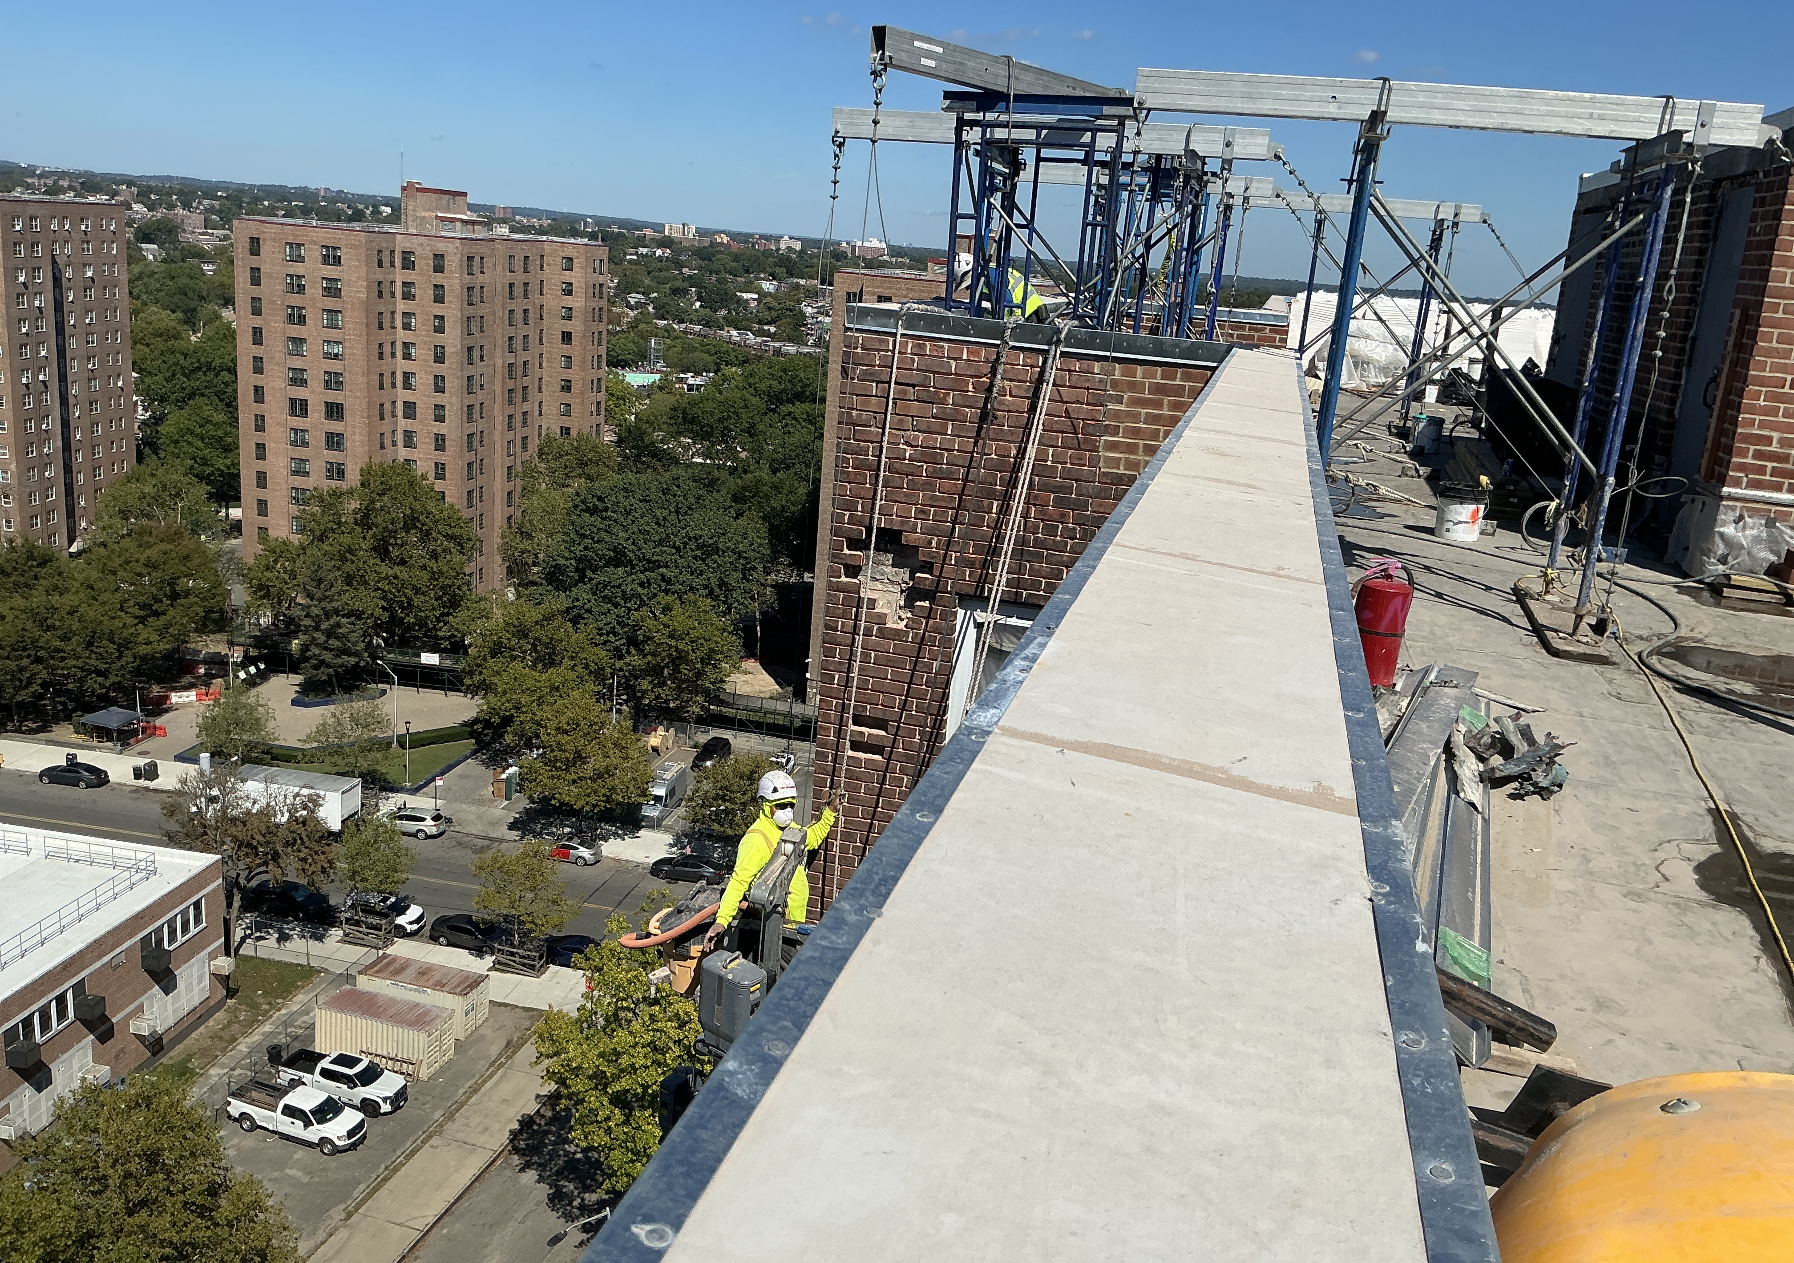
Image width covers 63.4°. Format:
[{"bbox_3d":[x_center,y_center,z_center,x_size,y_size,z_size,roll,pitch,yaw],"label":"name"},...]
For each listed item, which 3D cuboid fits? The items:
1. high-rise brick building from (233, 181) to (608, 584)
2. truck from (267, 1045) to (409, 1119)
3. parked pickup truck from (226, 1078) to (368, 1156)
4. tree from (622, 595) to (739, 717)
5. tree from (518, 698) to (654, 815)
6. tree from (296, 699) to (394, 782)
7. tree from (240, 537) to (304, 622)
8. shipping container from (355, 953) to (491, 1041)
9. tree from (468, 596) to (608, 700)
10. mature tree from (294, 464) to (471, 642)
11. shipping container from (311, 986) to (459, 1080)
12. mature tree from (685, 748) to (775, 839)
[{"bbox_3d":[-46.870,-23.440,149.034,21.000,42.600,47.000,7,15,8],"label":"high-rise brick building"},{"bbox_3d":[-25.710,21.018,67.654,5.900,1.960,2.030,9,15,15],"label":"truck"},{"bbox_3d":[-26.741,21.654,64.949,6.250,1.940,2.020,9,15,16],"label":"parked pickup truck"},{"bbox_3d":[-18.223,2.585,120.735,9.800,11.400,9.500,3,15,-9],"label":"tree"},{"bbox_3d":[-20.819,9.469,96.895,8.900,10.100,8.900,5,15,0],"label":"tree"},{"bbox_3d":[-37.493,8.435,99.908,6.200,7.700,6.200,5,15,0],"label":"tree"},{"bbox_3d":[-55.767,-2.864,129.331,7.200,11.300,7.000,-1,16,-23],"label":"tree"},{"bbox_3d":[-24.553,18.956,75.326,6.060,2.590,2.440,8,15,13],"label":"shipping container"},{"bbox_3d":[-29.086,2.587,117.892,11.500,11.000,10.500,1,15,-14],"label":"tree"},{"bbox_3d":[-47.807,-6.420,135.653,15.800,18.210,15.200,5,14,0],"label":"mature tree"},{"bbox_3d":[-25.165,19.752,71.482,6.060,2.590,2.440,8,15,13],"label":"shipping container"},{"bbox_3d":[-10.637,11.472,96.671,6.800,7.600,6.600,3,15,-6],"label":"mature tree"}]

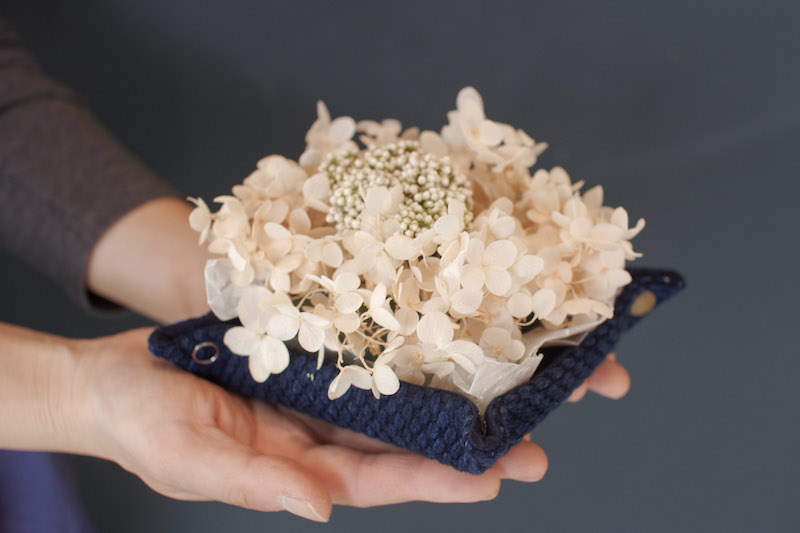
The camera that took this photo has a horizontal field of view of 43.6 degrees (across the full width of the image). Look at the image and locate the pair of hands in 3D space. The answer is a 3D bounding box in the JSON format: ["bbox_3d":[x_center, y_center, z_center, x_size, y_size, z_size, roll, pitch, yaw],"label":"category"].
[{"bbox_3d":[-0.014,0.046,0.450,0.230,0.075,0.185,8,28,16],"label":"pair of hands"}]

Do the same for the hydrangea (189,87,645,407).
[{"bbox_3d":[0.009,-0.013,0.457,0.200,0.115,0.185,0,27,0],"label":"hydrangea"}]

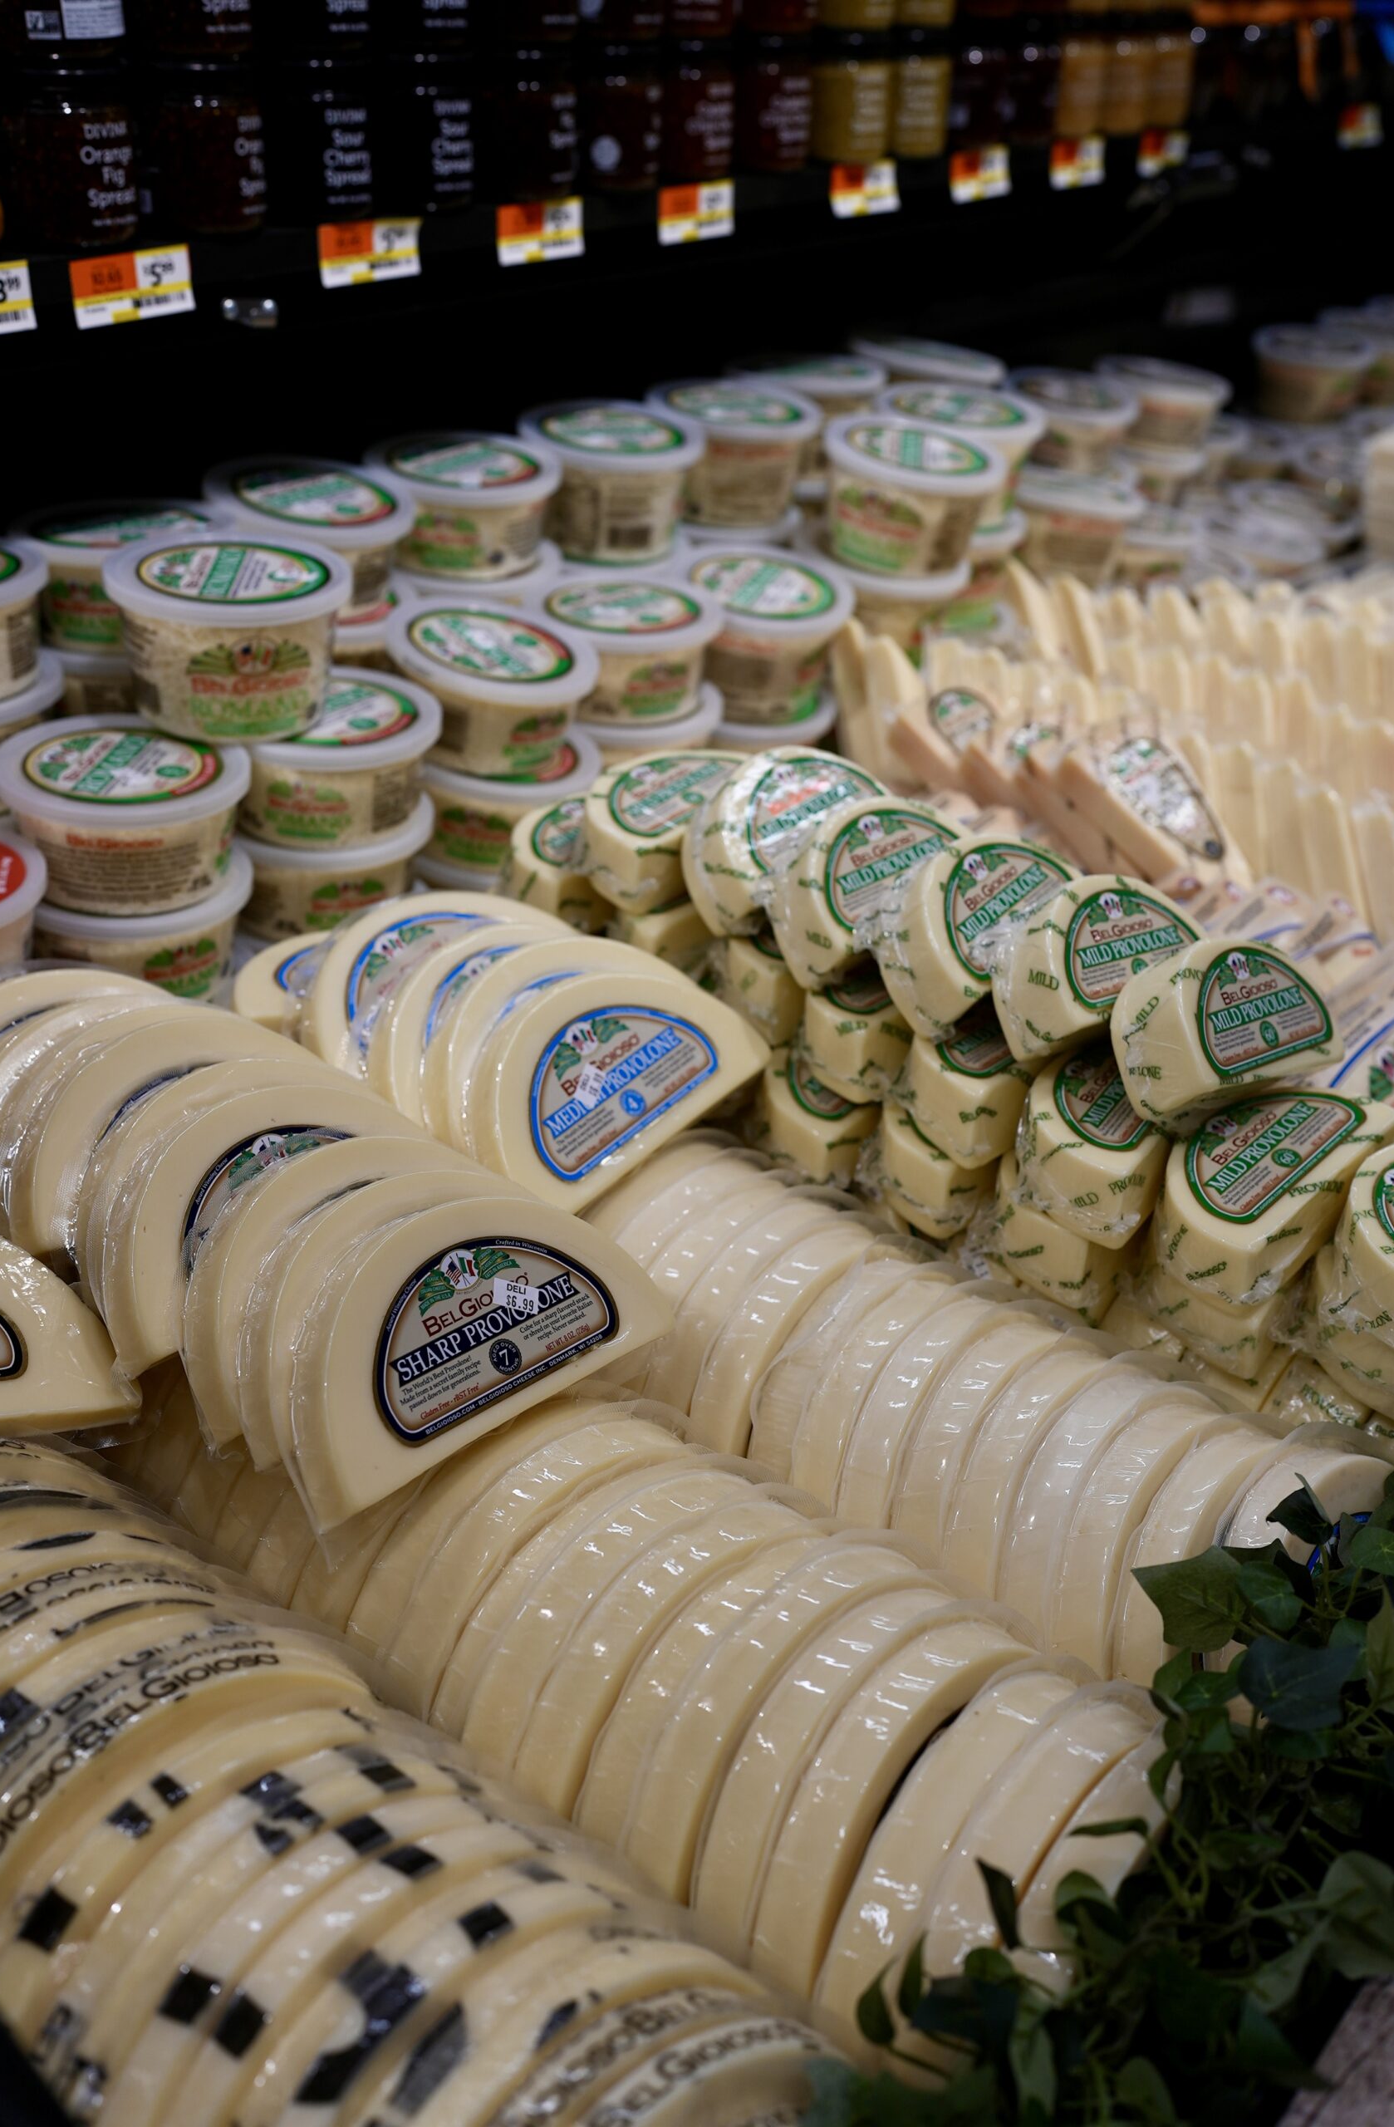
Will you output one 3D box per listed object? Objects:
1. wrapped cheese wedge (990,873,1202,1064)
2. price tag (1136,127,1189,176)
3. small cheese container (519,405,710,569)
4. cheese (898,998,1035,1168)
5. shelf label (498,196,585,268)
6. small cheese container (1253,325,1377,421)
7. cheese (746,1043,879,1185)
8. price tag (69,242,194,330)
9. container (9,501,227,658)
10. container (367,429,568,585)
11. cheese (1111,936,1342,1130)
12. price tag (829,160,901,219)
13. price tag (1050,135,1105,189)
[{"bbox_3d":[0.177,-0.044,0.911,0.109,0.038,0.068,-15,78,-37],"label":"wrapped cheese wedge"},{"bbox_3d":[0.342,-0.670,1.520,0.003,0.031,0.064,19,34,40],"label":"price tag"},{"bbox_3d":[-0.057,-0.371,1.328,0.117,0.073,0.117,4,34,-3],"label":"small cheese container"},{"bbox_3d":[0.136,-0.001,0.926,0.109,0.038,0.068,-25,41,-34],"label":"cheese"},{"bbox_3d":[-0.090,-0.480,1.193,0.002,0.032,0.066,19,34,40],"label":"shelf label"},{"bbox_3d":[0.617,-0.694,2.091,0.115,0.073,0.115,6,32,0],"label":"small cheese container"},{"bbox_3d":[0.080,0.020,1.076,0.104,0.043,0.067,-30,45,-33],"label":"cheese"},{"bbox_3d":[-0.271,-0.374,0.995,0.003,0.031,0.064,24,37,38],"label":"price tag"},{"bbox_3d":[-0.317,-0.265,1.132,0.117,0.058,0.117,30,38,34],"label":"container"},{"bbox_3d":[-0.140,-0.330,1.232,0.117,0.058,0.117,3,32,-2],"label":"container"},{"bbox_3d":[0.246,-0.018,0.977,0.103,0.040,0.068,-8,69,-37],"label":"cheese"},{"bbox_3d":[0.113,-0.583,1.378,0.002,0.032,0.066,19,34,40],"label":"price tag"},{"bbox_3d":[0.283,-0.667,1.533,0.002,0.032,0.066,19,34,40],"label":"price tag"}]

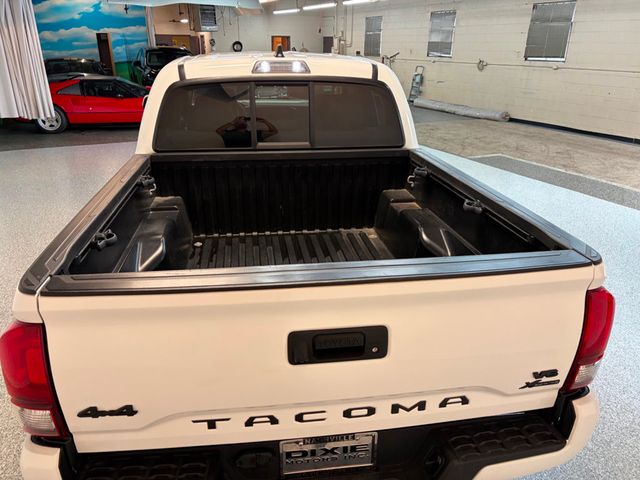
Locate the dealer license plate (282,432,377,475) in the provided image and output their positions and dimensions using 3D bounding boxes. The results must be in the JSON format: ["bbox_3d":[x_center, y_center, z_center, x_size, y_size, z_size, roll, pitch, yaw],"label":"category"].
[{"bbox_3d":[0.029,0.683,1.533,0.310,0.157,0.015,-2,27,-8],"label":"dealer license plate"}]

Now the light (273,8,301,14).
[{"bbox_3d":[-1.156,-7.770,16.358,0.130,0.110,2.440,-9,24,-24],"label":"light"}]

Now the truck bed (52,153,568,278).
[{"bbox_3d":[-0.081,0.007,2.124,1.470,0.500,1.570,-2,22,-8],"label":"truck bed"}]

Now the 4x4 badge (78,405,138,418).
[{"bbox_3d":[-0.583,0.477,1.325,0.162,0.038,0.008,-2,22,-8],"label":"4x4 badge"}]

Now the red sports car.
[{"bbox_3d":[-5.006,-3.276,11.463,4.250,1.130,1.730,-6,23,-16],"label":"red sports car"}]

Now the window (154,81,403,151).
[{"bbox_3d":[-0.216,-0.722,2.775,1.420,0.410,0.060,-2,6,-8],"label":"window"}]

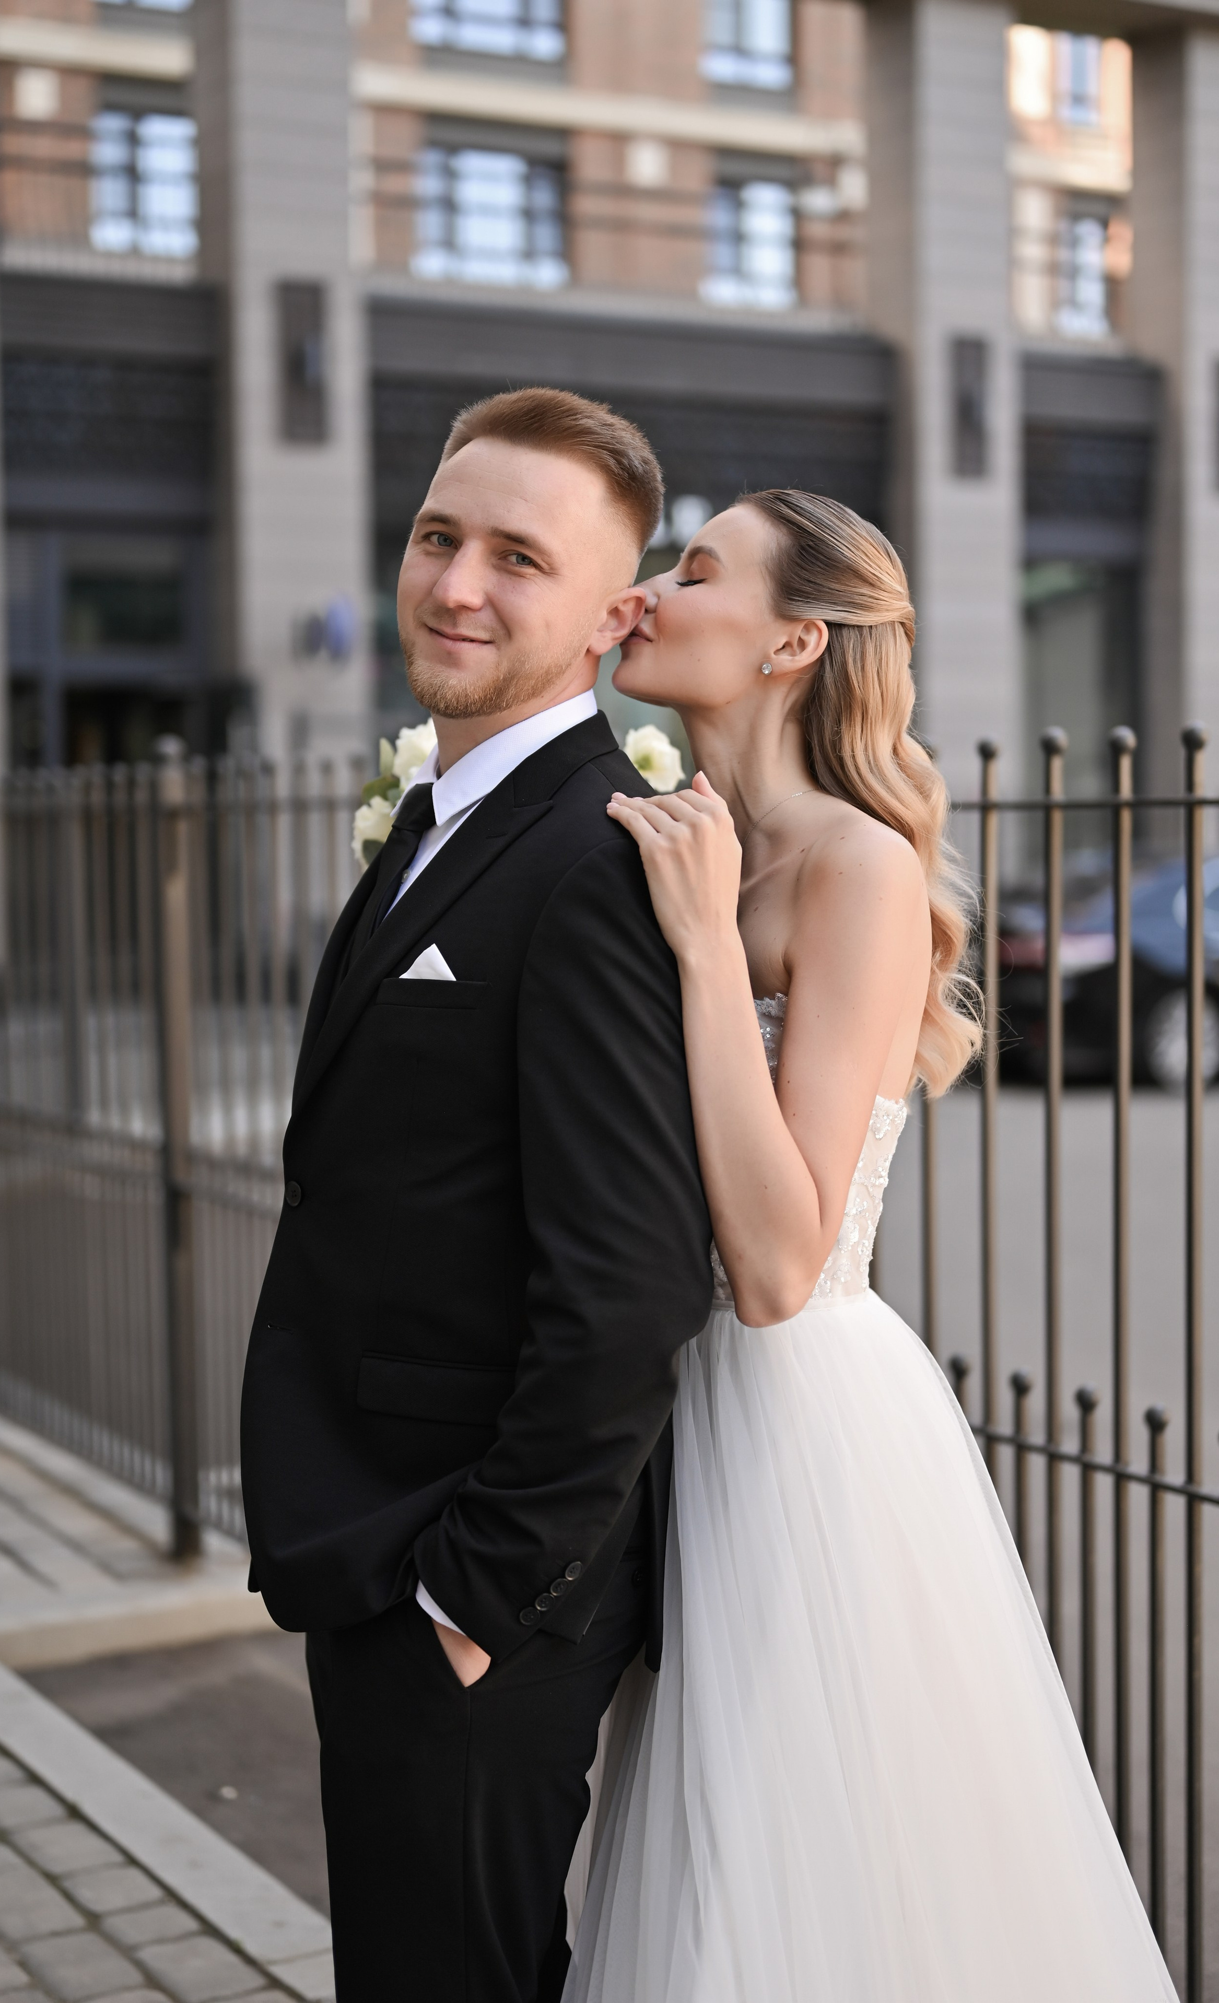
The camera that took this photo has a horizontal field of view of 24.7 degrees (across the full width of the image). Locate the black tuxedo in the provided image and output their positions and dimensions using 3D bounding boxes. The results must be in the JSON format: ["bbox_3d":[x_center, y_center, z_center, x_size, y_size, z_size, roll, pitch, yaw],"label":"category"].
[{"bbox_3d":[-0.110,0.510,2.240,0.340,1.470,0.490,-2,2,-26],"label":"black tuxedo"}]

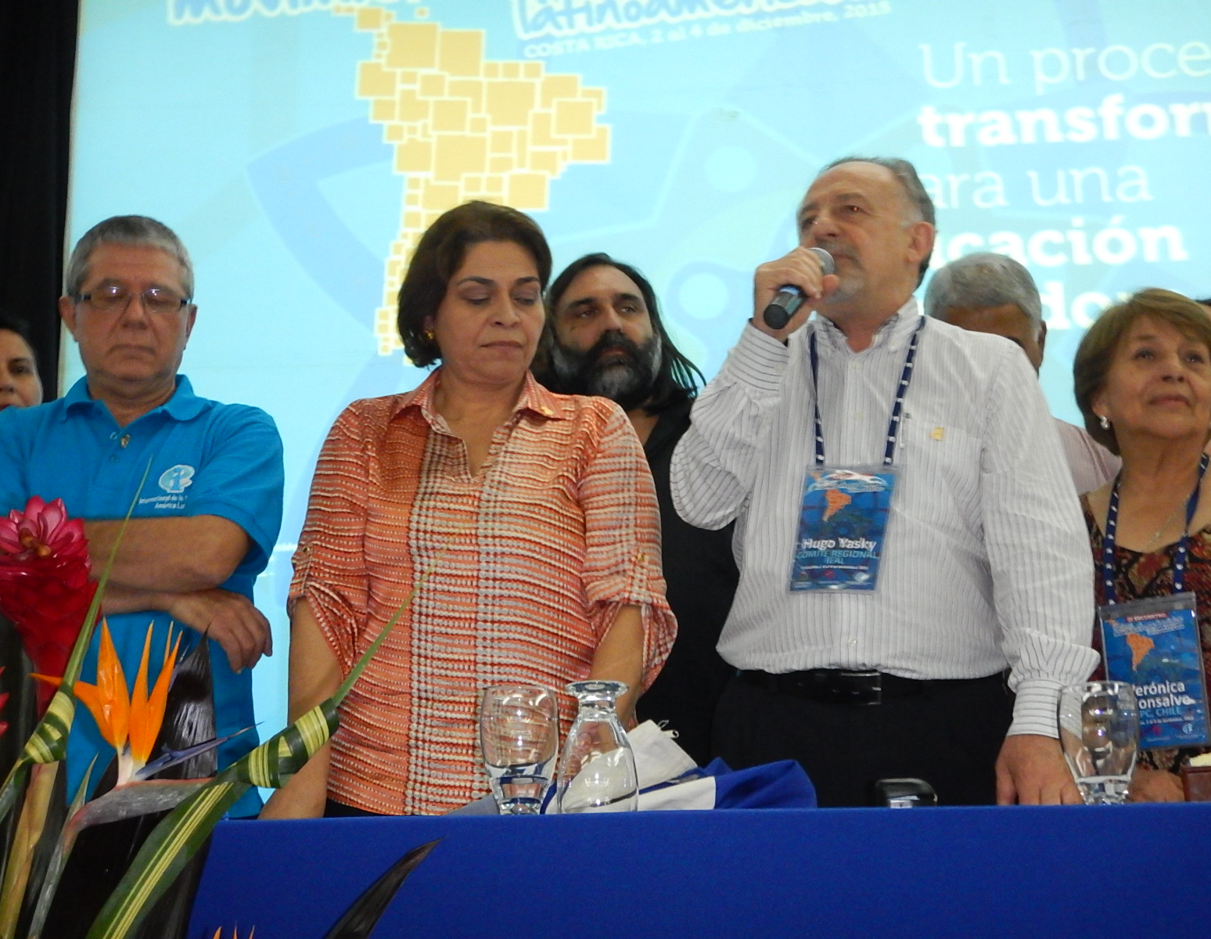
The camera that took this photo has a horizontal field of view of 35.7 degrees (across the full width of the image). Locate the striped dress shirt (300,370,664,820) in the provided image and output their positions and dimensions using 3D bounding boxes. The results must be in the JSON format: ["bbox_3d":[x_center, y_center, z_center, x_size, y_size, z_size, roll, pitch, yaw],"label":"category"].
[{"bbox_3d":[-0.155,0.149,2.408,0.490,0.610,0.310,0,-14,2],"label":"striped dress shirt"}]

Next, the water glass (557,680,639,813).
[{"bbox_3d":[-0.008,0.302,1.950,0.082,0.162,0.082,0,-14,0],"label":"water glass"}]

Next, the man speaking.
[{"bbox_3d":[0.350,0.377,2.412,0.550,1.740,0.440,-4,-15,14],"label":"man speaking"}]

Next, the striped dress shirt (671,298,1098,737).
[{"bbox_3d":[0.355,0.058,2.472,0.530,0.670,0.400,-4,-15,14],"label":"striped dress shirt"}]

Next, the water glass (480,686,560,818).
[{"bbox_3d":[-0.090,0.307,1.960,0.082,0.162,0.082,0,-14,0],"label":"water glass"}]

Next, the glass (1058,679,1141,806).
[{"bbox_3d":[0.509,0.300,1.930,0.082,0.162,0.082,0,-14,0],"label":"glass"}]

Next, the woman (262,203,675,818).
[{"bbox_3d":[-0.155,0.413,2.309,0.500,1.620,0.400,0,-14,2],"label":"woman"}]

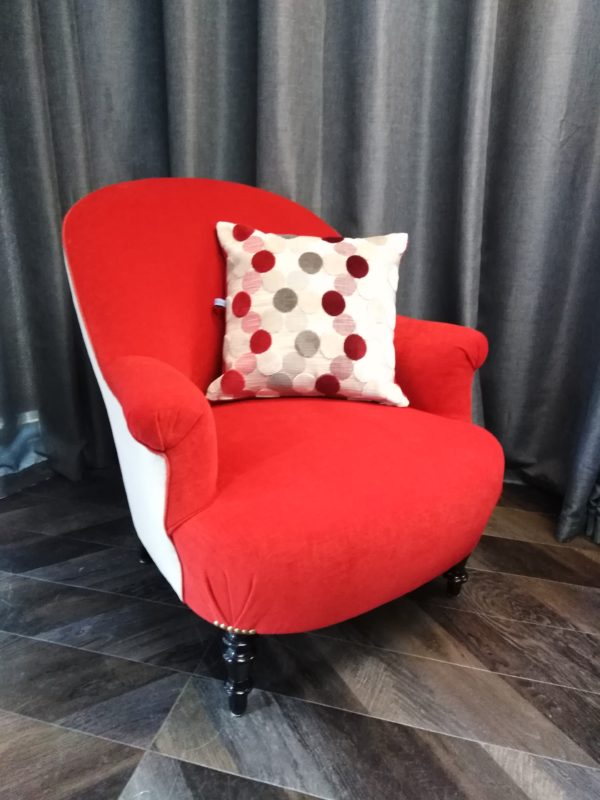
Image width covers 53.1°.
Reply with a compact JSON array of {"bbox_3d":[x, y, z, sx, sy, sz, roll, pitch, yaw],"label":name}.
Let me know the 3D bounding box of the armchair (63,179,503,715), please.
[{"bbox_3d":[-0.033,0.005,1.169,0.729,0.810,0.753,-13,24,-34],"label":"armchair"}]

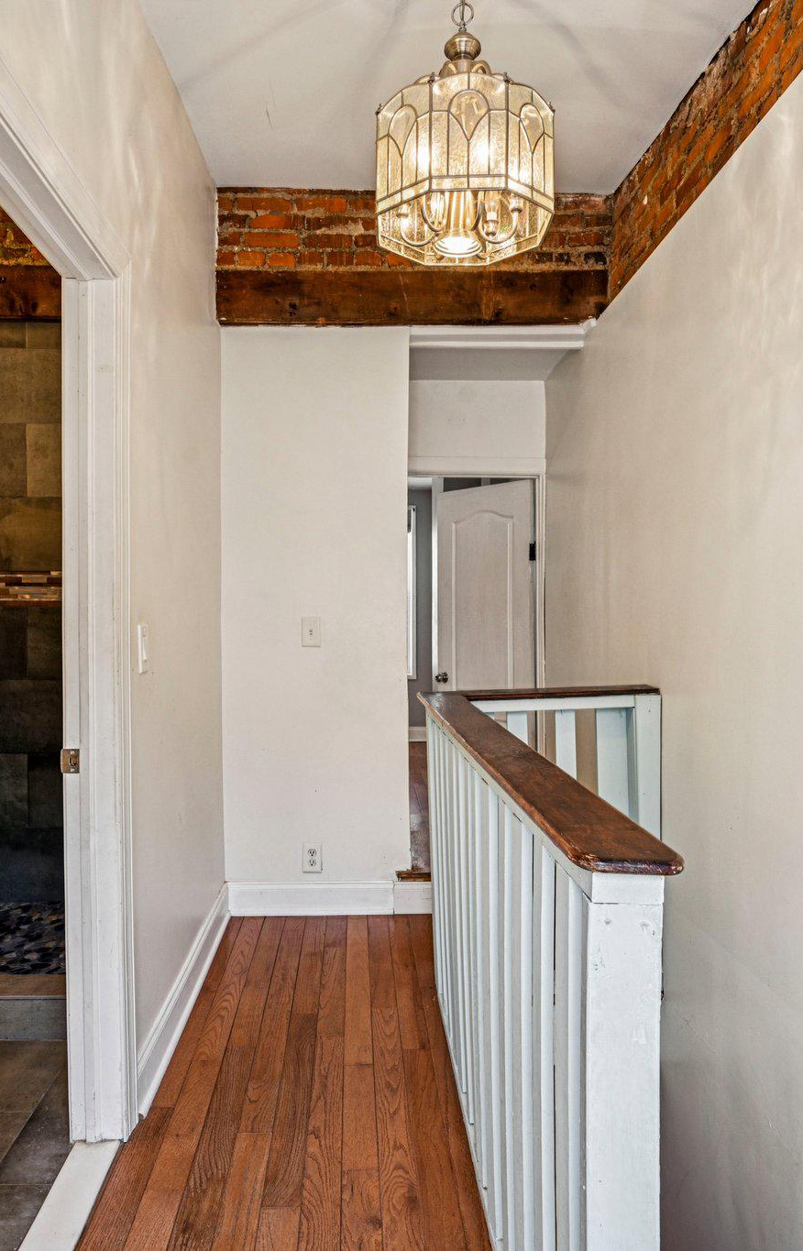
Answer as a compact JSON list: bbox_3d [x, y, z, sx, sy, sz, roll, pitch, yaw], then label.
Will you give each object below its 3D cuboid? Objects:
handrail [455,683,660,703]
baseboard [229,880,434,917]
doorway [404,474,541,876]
[{"bbox_3d":[0.500,0.219,2.695,0.670,0.025,0.120,-1,1,-3],"label":"handrail"},{"bbox_3d":[-0.262,1.083,3.315,0.840,0.142,0.020,0,1,-3],"label":"baseboard"},{"bbox_3d":[0.355,0.140,4.200,0.690,1.820,0.130,0,1,-3],"label":"doorway"}]

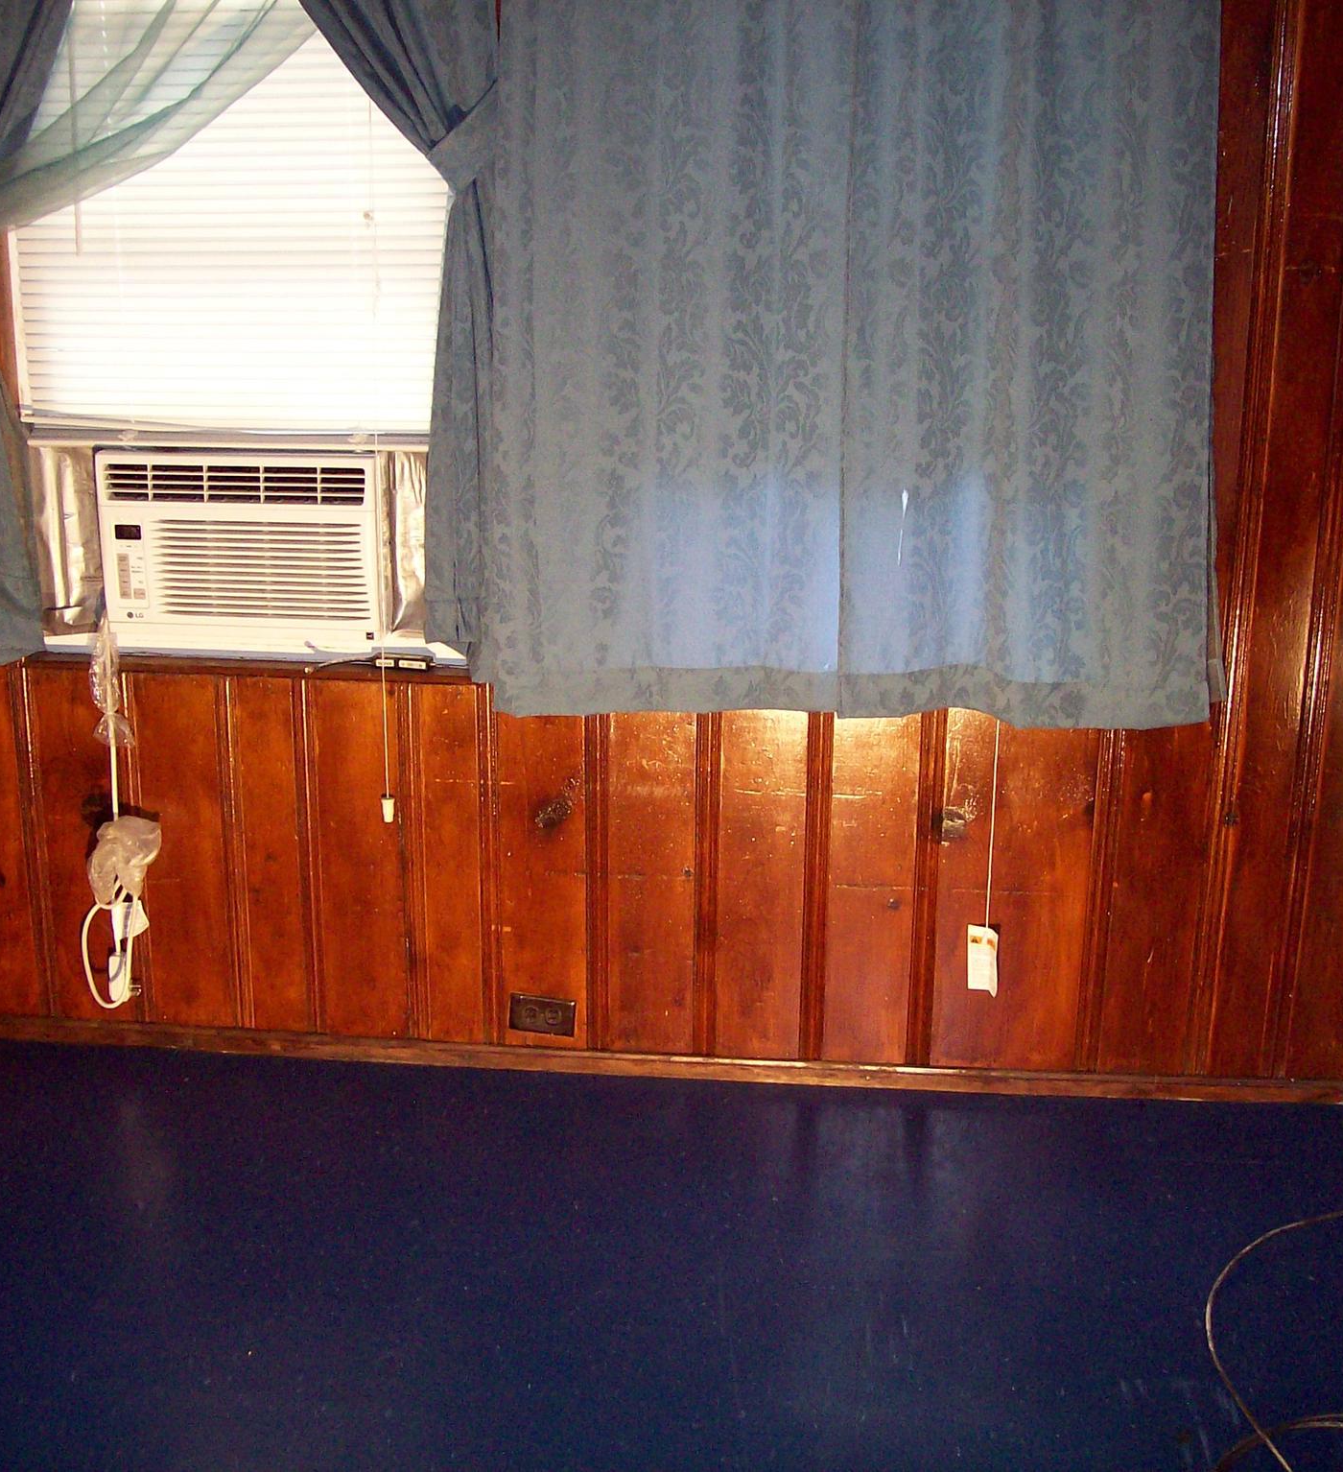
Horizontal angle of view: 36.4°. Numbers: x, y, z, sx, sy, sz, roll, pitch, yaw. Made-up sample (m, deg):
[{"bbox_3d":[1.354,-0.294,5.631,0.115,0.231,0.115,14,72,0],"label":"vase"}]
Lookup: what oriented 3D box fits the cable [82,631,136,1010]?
[{"bbox_3d":[-0.976,0.148,3.474,0.095,0.673,0.070,2,17,6],"label":"cable"}]

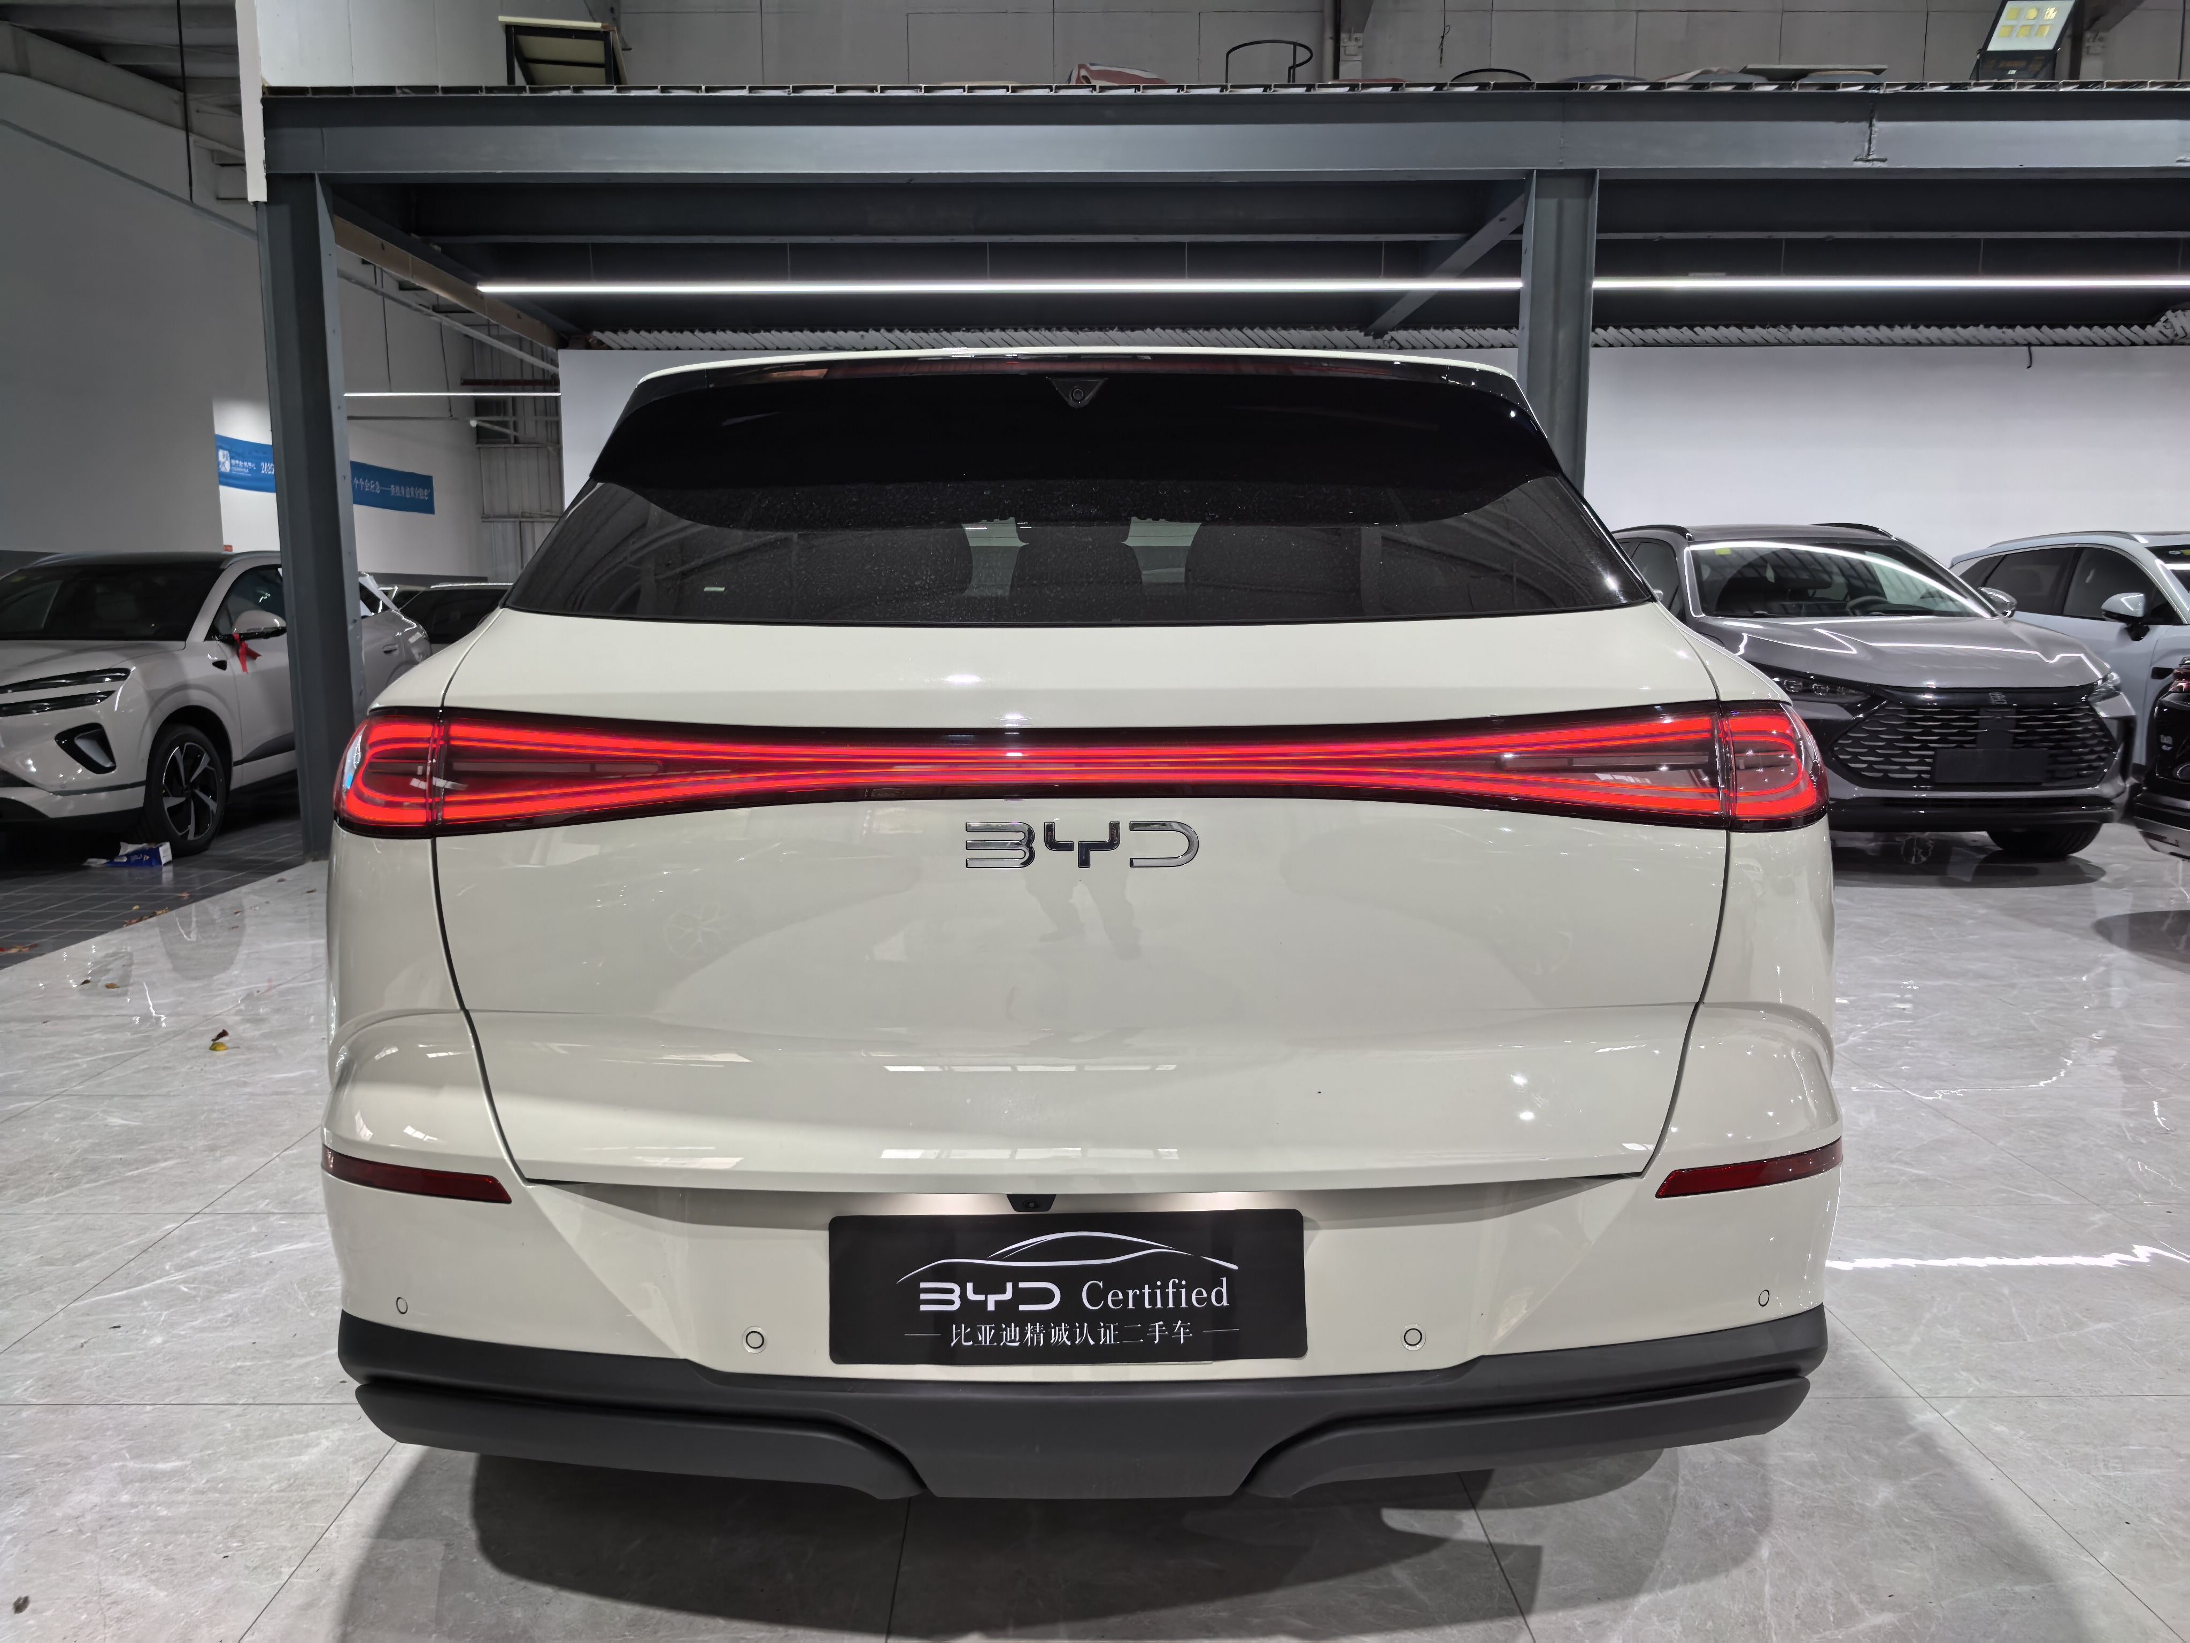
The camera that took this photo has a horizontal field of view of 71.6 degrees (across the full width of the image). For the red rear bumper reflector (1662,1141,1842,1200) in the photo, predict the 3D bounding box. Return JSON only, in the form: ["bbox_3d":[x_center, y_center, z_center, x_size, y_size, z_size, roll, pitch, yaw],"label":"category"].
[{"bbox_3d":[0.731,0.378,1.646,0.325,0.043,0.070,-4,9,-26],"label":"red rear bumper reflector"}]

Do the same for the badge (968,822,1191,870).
[{"bbox_3d":[-0.013,0.025,1.540,0.236,0.048,0.015,0,8,-1],"label":"badge"}]

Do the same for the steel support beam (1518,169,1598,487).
[{"bbox_3d":[2.185,-1.411,7.339,0.295,3.210,0.170,0,8,-1],"label":"steel support beam"}]

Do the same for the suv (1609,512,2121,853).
[{"bbox_3d":[3.894,-0.900,9.011,1.940,1.720,4.820,0,8,-1],"label":"suv"}]

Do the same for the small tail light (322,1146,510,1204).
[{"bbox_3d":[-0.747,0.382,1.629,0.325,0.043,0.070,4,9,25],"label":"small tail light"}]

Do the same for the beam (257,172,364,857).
[{"bbox_3d":[-3.720,-1.409,7.269,0.295,3.210,0.170,0,8,-1],"label":"beam"}]

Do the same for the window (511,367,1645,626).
[{"bbox_3d":[-0.014,-0.376,1.771,1.330,0.465,0.120,0,-33,-1],"label":"window"}]

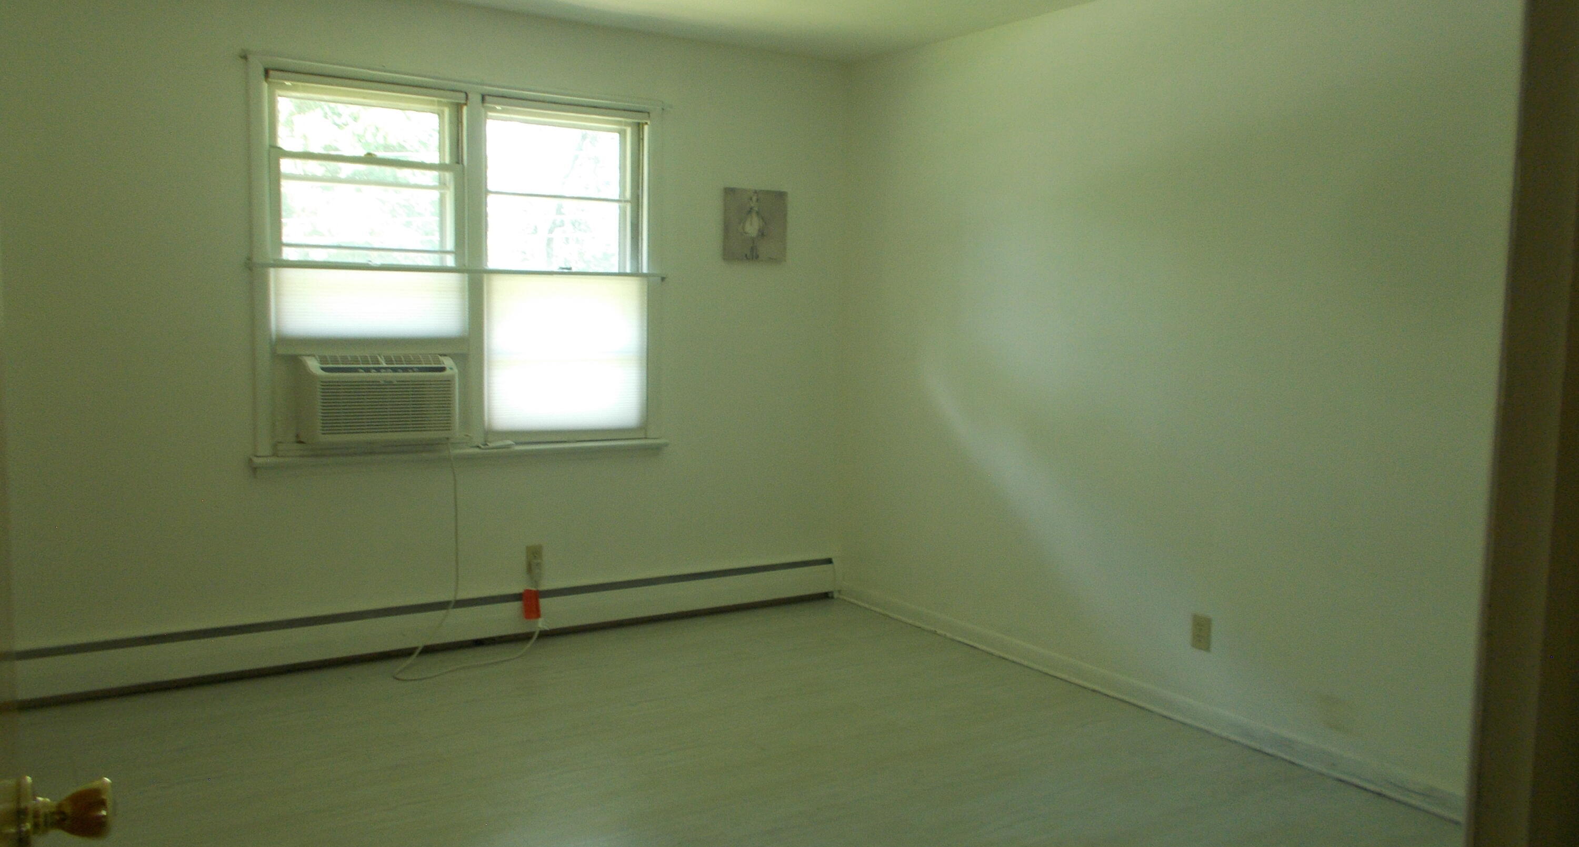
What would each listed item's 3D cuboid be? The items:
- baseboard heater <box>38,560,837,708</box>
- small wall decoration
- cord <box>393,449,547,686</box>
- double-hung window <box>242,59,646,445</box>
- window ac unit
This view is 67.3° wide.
[{"bbox_3d":[-1.152,0.770,4.644,3.255,0.177,0.065,-3,7,-33],"label":"baseboard heater"},{"bbox_3d":[-0.145,-0.861,5.137,0.315,0.305,0.025,-3,7,-33],"label":"small wall decoration"},{"bbox_3d":[-1.177,0.474,4.410,0.640,0.812,0.340,-3,7,-33],"label":"cord"},{"bbox_3d":[-1.198,-0.582,4.498,1.540,1.365,0.125,-3,7,-33],"label":"double-hung window"},{"bbox_3d":[-1.495,-0.106,4.303,0.480,0.303,0.390,-3,7,-33],"label":"window ac unit"}]

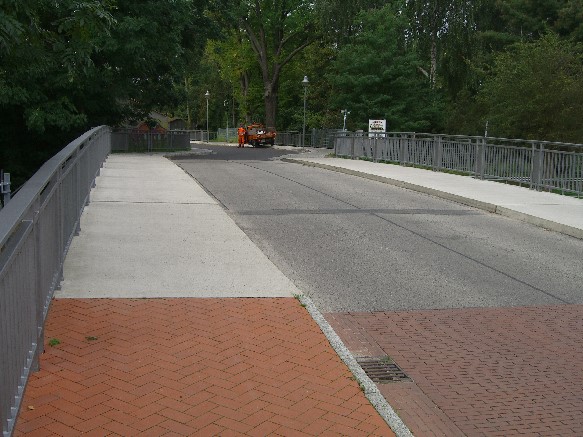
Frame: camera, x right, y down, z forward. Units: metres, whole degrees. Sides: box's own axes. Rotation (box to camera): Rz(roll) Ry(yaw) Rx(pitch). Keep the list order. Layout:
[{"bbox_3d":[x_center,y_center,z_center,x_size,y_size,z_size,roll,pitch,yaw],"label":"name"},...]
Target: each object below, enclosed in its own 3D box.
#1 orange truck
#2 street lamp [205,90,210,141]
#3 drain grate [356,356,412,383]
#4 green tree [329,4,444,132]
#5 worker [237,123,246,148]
[{"bbox_3d":[-2.440,-6.300,58.800,1.750,1.850,4.800,-2,7,-13],"label":"orange truck"},{"bbox_3d":[-7.870,-9.600,73.000,0.450,4.950,0.450,0,7,0],"label":"street lamp"},{"bbox_3d":[0.548,0.980,4.930,0.320,0.040,0.480,-2,10,-12],"label":"drain grate"},{"bbox_3d":[6.200,-9.000,50.500,7.600,9.600,7.400,0,7,0],"label":"green tree"},{"bbox_3d":[-3.650,-6.020,56.500,0.600,1.780,0.380,0,7,-3],"label":"worker"}]

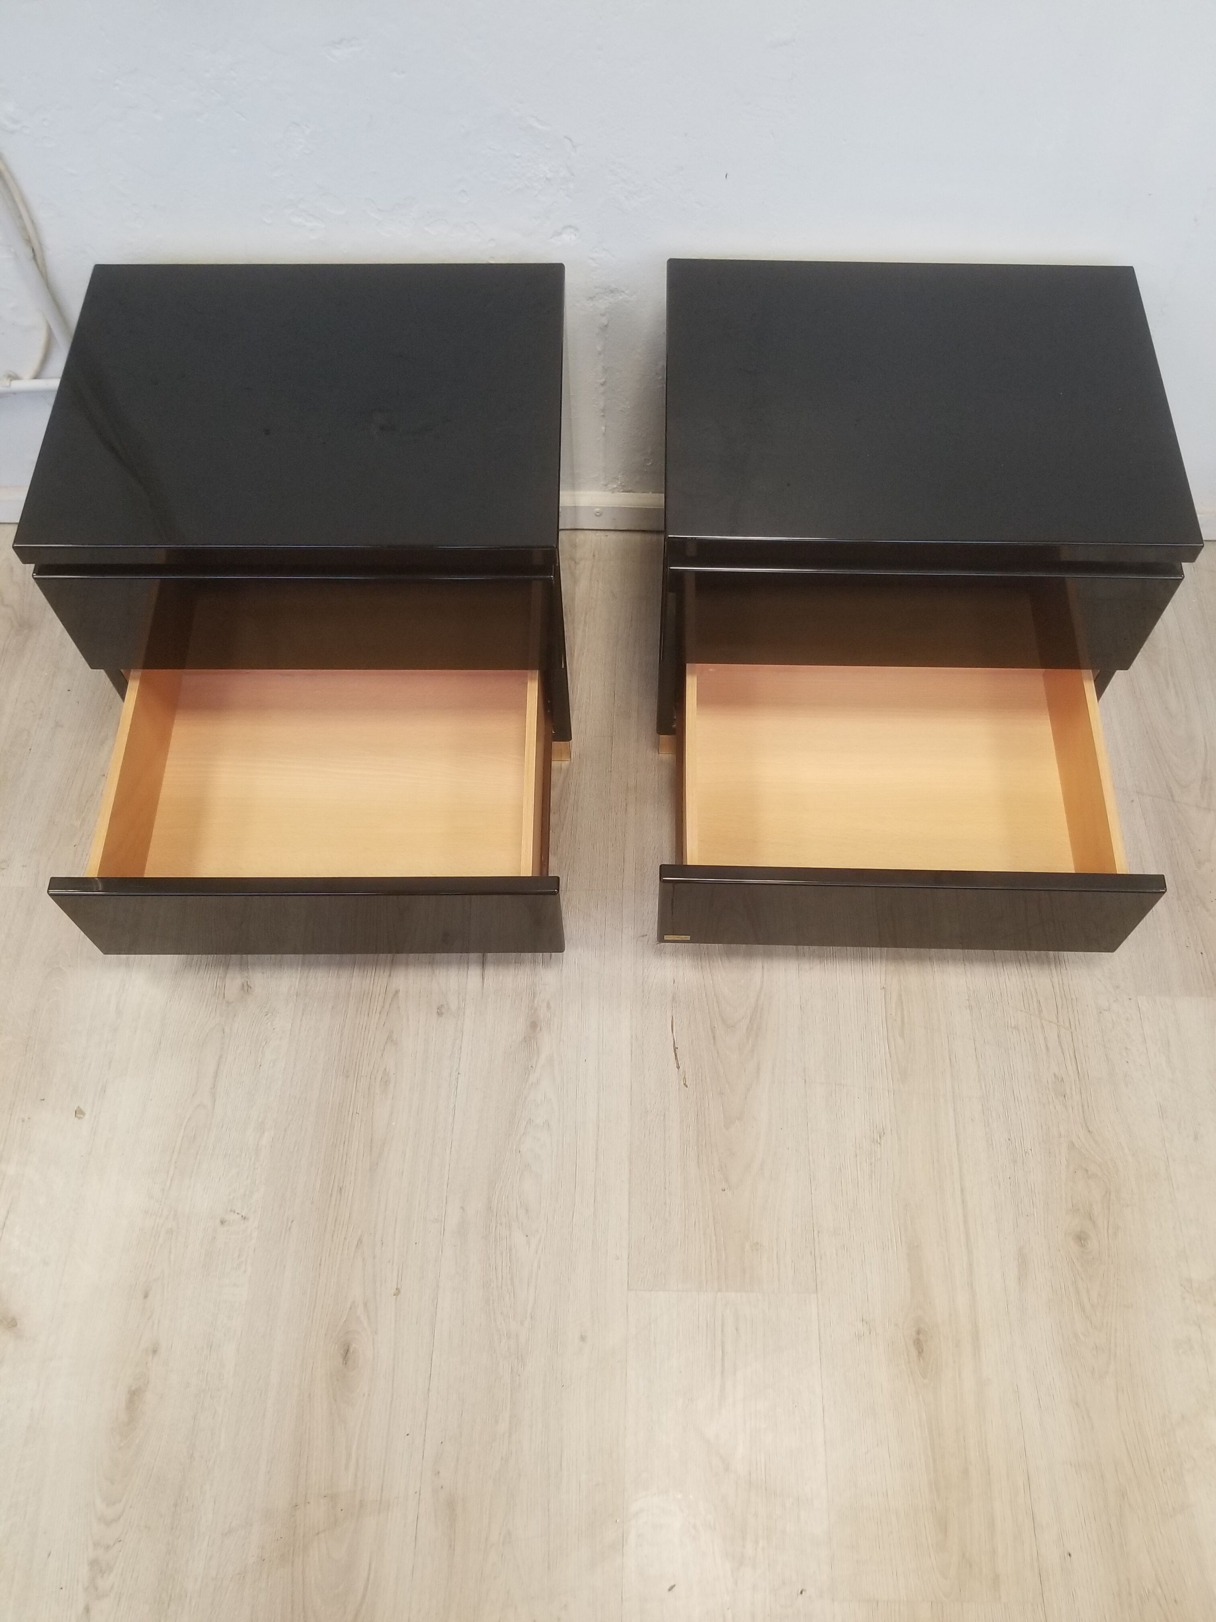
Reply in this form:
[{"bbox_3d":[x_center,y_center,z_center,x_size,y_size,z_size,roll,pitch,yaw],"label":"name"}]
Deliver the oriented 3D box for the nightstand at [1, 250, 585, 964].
[{"bbox_3d":[-0.306,-0.209,1.376,0.515,0.428,0.662,0,62,0],"label":"nightstand"}]

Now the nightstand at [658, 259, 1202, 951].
[{"bbox_3d":[0.316,-0.215,1.381,0.515,0.428,0.660,1,62,0],"label":"nightstand"}]

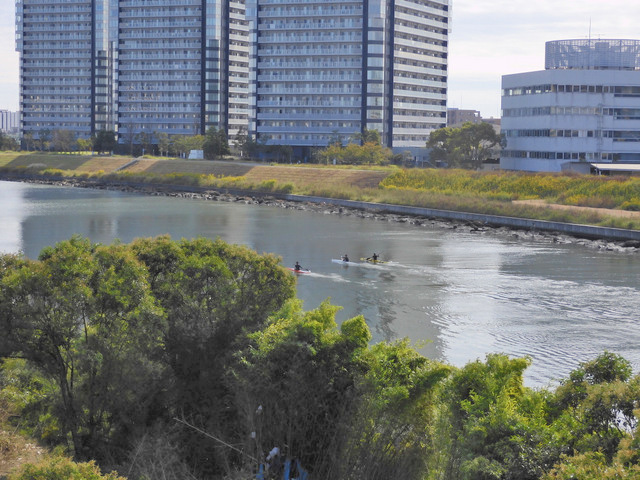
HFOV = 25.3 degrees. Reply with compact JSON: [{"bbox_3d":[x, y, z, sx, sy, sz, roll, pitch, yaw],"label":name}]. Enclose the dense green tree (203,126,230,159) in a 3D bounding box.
[{"bbox_3d":[-24.501,-23.081,337.000,6.630,7.580,6.630,0,4,-4],"label":"dense green tree"}]

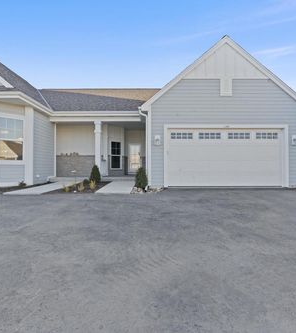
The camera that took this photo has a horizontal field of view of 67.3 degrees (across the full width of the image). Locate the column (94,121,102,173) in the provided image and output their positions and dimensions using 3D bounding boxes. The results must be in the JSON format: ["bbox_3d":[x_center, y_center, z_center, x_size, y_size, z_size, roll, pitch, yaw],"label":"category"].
[{"bbox_3d":[-2.660,-0.880,11.850,0.360,2.960,0.360,0,0,-1],"label":"column"}]

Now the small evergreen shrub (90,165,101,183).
[{"bbox_3d":[-2.490,0.370,10.650,0.500,0.830,0.500,0,0,-1],"label":"small evergreen shrub"}]

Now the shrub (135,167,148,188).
[{"bbox_3d":[-0.240,0.470,8.800,0.500,0.840,0.500,0,0,-1],"label":"shrub"}]

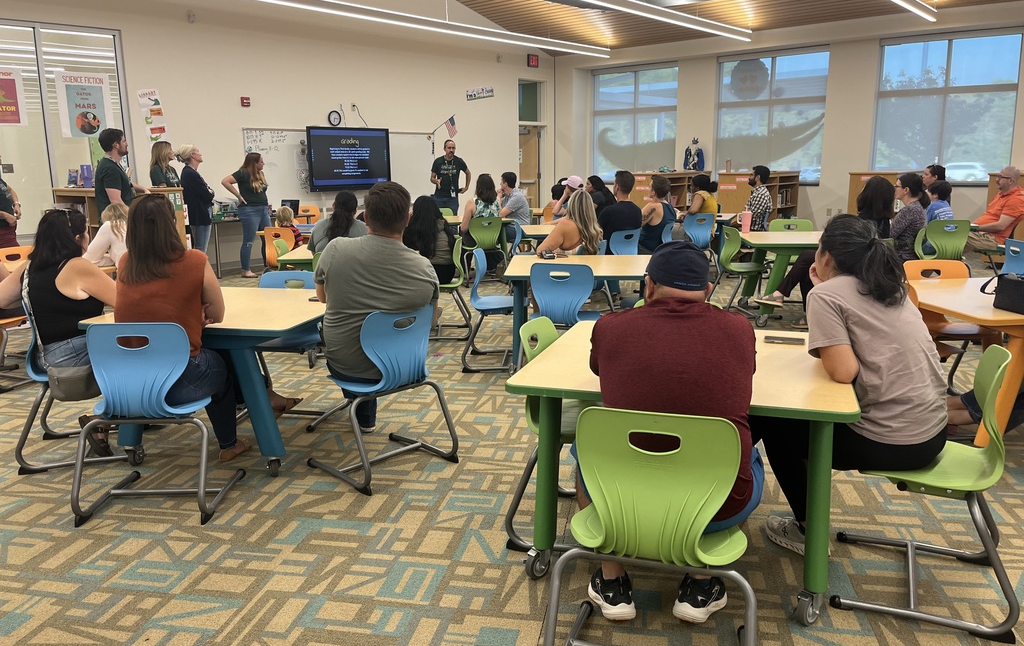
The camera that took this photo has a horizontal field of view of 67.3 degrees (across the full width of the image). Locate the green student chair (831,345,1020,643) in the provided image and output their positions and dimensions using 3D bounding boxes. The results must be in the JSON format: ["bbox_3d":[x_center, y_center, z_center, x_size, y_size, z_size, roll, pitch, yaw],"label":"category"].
[{"bbox_3d":[1.243,0.434,2.327,0.480,0.775,0.500,4,12,24],"label":"green student chair"}]

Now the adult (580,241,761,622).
[{"bbox_3d":[0.433,0.322,2.131,0.540,1.090,0.790,2,11,14],"label":"adult"}]

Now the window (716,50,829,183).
[{"bbox_3d":[4.000,-3.137,11.855,1.700,2.030,0.120,6,13,33],"label":"window"}]

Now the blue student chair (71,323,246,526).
[{"bbox_3d":[-1.483,0.368,3.226,0.500,0.815,0.520,-1,12,-1],"label":"blue student chair"}]

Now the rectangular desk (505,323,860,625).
[{"bbox_3d":[0.640,0.480,2.835,1.045,0.735,1.020,3,13,19],"label":"rectangular desk"}]

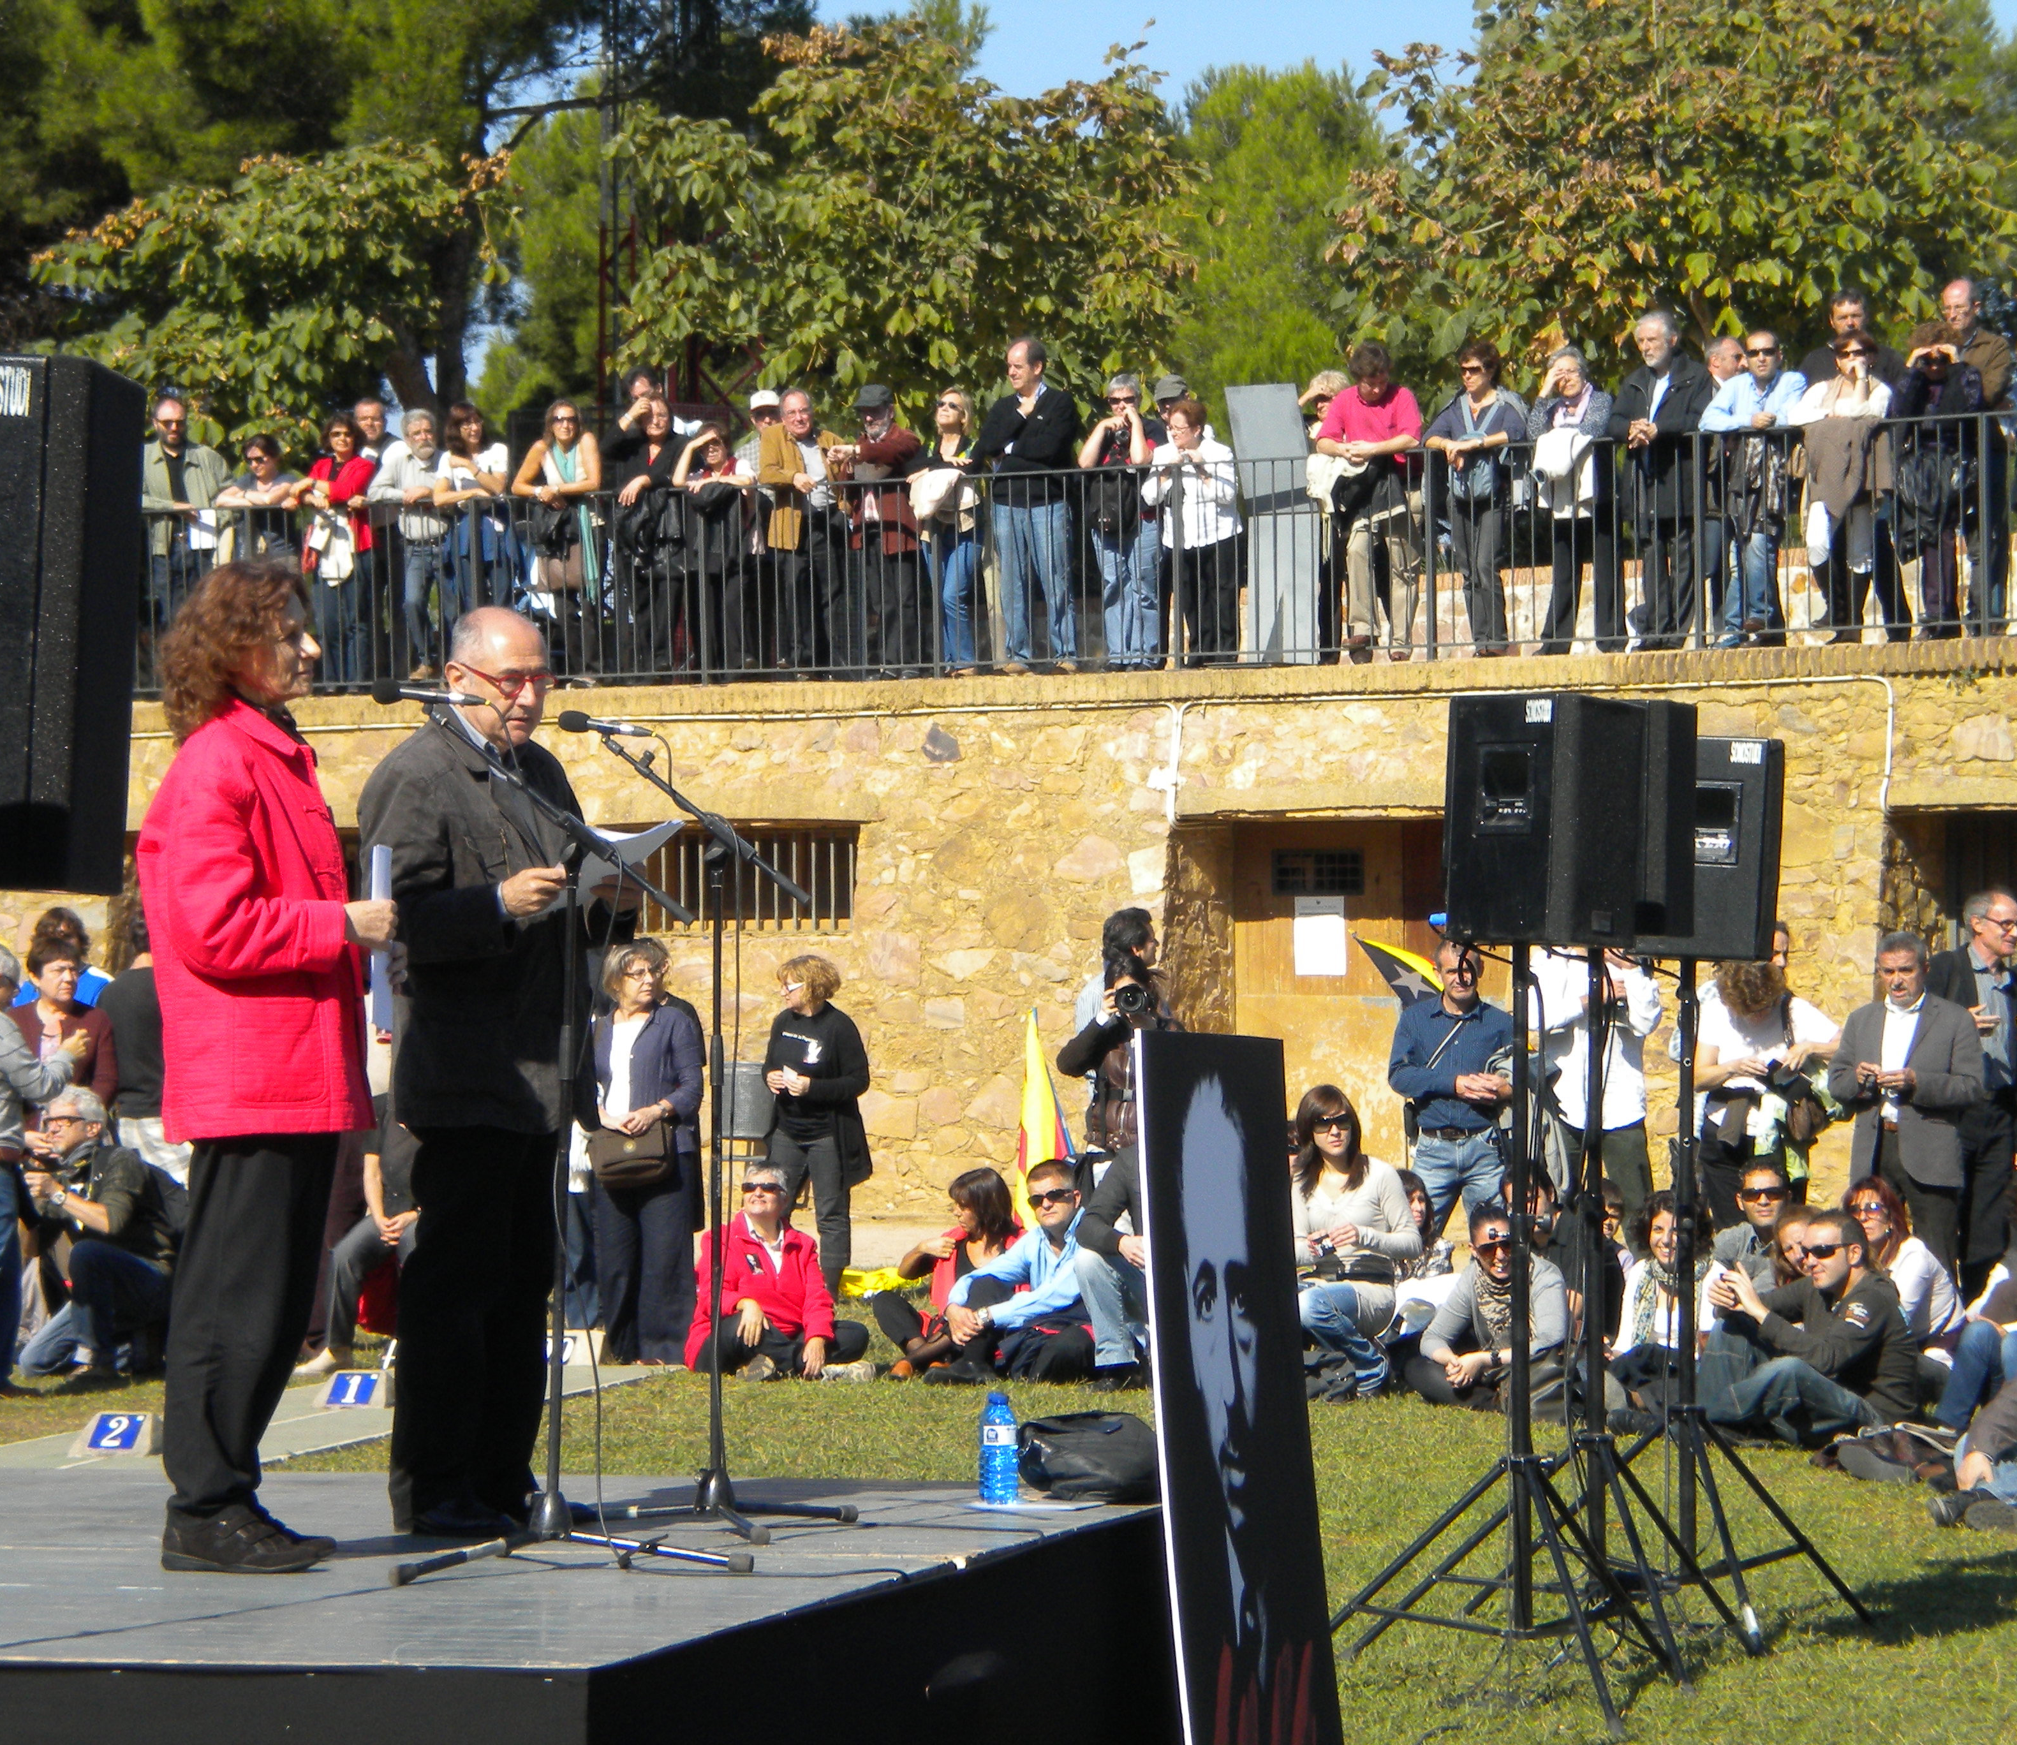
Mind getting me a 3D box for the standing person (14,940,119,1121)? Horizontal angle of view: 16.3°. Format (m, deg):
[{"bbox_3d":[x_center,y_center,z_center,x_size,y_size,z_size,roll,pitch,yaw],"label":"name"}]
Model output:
[{"bbox_3d":[-3.706,1.074,27.700,0.480,1.640,0.320,0,0,3],"label":"standing person"}]

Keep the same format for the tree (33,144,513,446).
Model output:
[{"bbox_3d":[-4.884,-2.936,47.000,3.300,3.800,3.300,0,-1,0],"label":"tree"}]

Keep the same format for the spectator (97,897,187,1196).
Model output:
[{"bbox_3d":[-3.449,0.955,28.400,0.500,1.740,0.320,0,0,6],"label":"spectator"}]

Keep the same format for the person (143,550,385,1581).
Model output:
[{"bbox_3d":[-1.220,0.318,11.600,0.360,1.650,0.500,0,-1,16],"label":"person"}]

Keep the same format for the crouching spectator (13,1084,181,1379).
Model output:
[{"bbox_3d":[-3.460,1.394,27.000,0.620,1.100,0.500,0,-1,-35],"label":"crouching spectator"}]

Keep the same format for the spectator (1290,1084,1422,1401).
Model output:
[{"bbox_3d":[1.196,1.284,24.500,0.500,1.080,0.650,-1,-1,37],"label":"spectator"}]

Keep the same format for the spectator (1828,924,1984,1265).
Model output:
[{"bbox_3d":[3.203,1.061,25.200,0.560,1.700,0.380,0,-1,18],"label":"spectator"}]

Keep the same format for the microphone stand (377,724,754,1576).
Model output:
[{"bbox_3d":[-0.745,0.452,11.900,0.600,1.470,0.570,0,0,0],"label":"microphone stand"}]

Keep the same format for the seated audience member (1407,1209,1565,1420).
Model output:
[{"bbox_3d":[1.710,1.538,25.200,0.640,0.720,0.620,-1,-1,5],"label":"seated audience member"}]

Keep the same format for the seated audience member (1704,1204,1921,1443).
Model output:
[{"bbox_3d":[2.564,1.452,22.600,0.650,0.770,0.520,0,-1,-29],"label":"seated audience member"}]

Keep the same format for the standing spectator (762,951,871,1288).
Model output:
[{"bbox_3d":[-0.878,1.177,32.300,0.480,1.620,0.340,-1,-1,30],"label":"standing spectator"}]

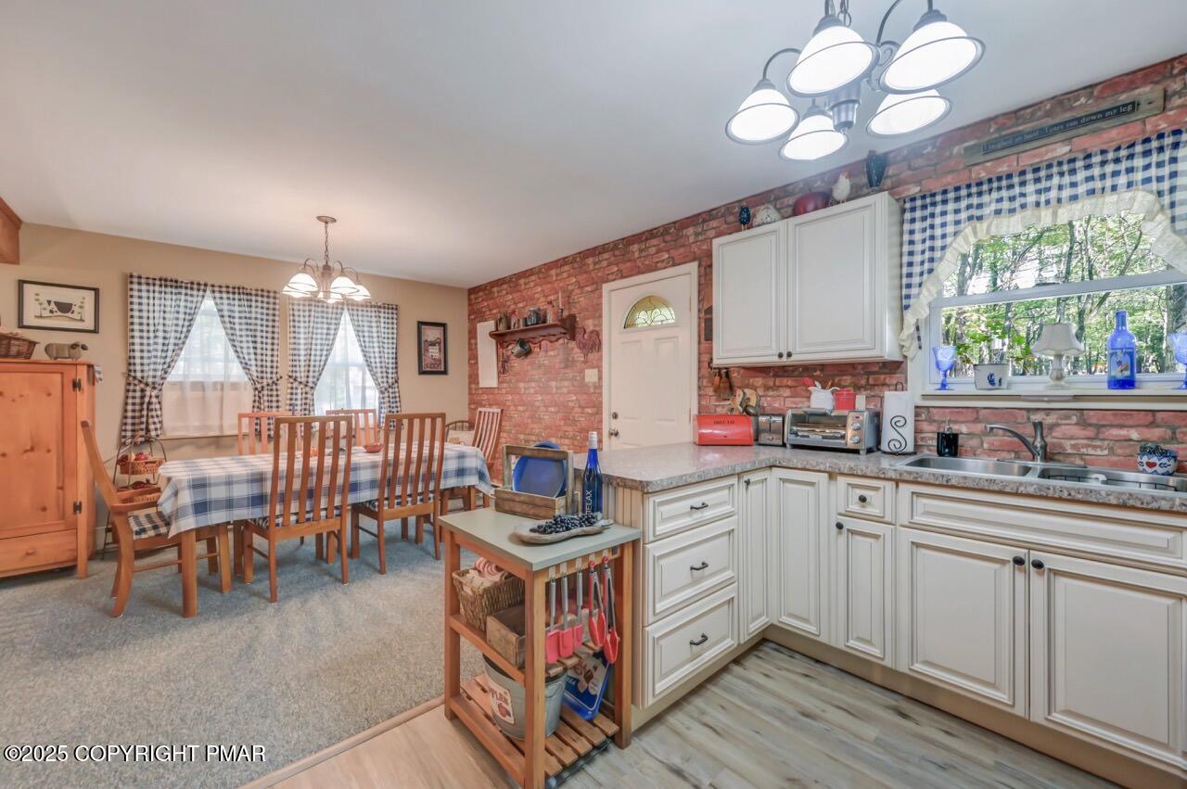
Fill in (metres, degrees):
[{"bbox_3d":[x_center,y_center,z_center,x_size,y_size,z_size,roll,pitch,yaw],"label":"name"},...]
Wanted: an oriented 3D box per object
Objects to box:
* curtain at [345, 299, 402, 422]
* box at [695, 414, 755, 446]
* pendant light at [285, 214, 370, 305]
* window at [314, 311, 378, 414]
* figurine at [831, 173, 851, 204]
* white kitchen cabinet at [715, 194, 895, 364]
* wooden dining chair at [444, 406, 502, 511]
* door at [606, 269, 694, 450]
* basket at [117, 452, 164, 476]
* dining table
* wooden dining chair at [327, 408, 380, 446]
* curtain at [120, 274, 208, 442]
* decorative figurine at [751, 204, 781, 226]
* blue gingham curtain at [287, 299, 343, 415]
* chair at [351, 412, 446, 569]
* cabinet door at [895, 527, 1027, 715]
[{"bbox_3d":[-2.317,-0.281,4.878,0.568,1.342,0.100,-1,1,-42],"label":"curtain"},{"bbox_3d":[0.765,0.208,2.756,0.325,0.174,0.180,0,1,2],"label":"box"},{"bbox_3d":[-1.899,-0.970,3.278,0.550,0.540,0.550,-1,1,-42],"label":"pendant light"},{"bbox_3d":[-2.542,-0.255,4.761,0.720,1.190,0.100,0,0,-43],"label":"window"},{"bbox_3d":[1.219,-1.000,2.261,0.080,0.175,0.100,0,1,3],"label":"figurine"},{"bbox_3d":[1.152,-0.550,2.568,0.320,0.771,0.923,0,0,-43],"label":"white kitchen cabinet"},{"bbox_3d":[-1.122,0.649,3.891,0.600,1.050,0.520,-1,1,-42],"label":"wooden dining chair"},{"bbox_3d":[0.418,0.160,3.603,0.070,2.100,0.870,0,0,-43],"label":"door"},{"bbox_3d":[-3.413,0.507,3.477,0.200,0.155,0.215,1,1,30],"label":"basket"},{"bbox_3d":[-1.862,0.828,3.387,1.970,0.765,1.000,0,0,-43],"label":"dining table"},{"bbox_3d":[-1.844,0.649,3.683,0.470,1.050,0.560,-1,1,-42],"label":"wooden dining chair"},{"bbox_3d":[-3.555,-0.288,3.845,0.530,1.345,0.110,-1,1,-42],"label":"curtain"},{"bbox_3d":[0.977,-0.990,2.602,0.120,0.147,0.165,-1,1,-42],"label":"decorative figurine"},{"bbox_3d":[-2.697,-0.260,4.480,0.470,1.280,0.100,0,0,-43],"label":"blue gingham curtain"},{"bbox_3d":[-1.361,0.657,3.291,0.480,1.050,0.570,-1,1,-42],"label":"chair"},{"bbox_3d":[1.308,0.794,1.661,0.022,0.557,0.377,-1,1,-42],"label":"cabinet door"}]

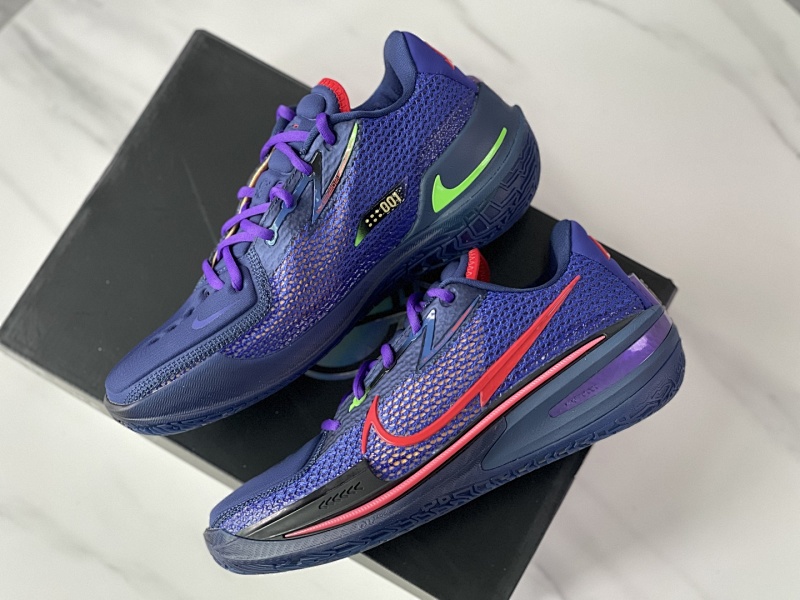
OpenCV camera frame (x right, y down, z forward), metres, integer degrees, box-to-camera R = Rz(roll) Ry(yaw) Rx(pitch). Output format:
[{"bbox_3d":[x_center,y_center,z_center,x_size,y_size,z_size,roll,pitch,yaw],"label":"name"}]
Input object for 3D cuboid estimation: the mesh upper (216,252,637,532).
[{"bbox_3d":[0.015,0.056,0.882,0.285,0.098,0.085,-22,75,-7],"label":"mesh upper"}]

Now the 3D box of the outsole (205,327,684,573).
[{"bbox_3d":[0.032,0.095,0.871,0.298,0.107,0.046,-22,75,-7],"label":"outsole"}]

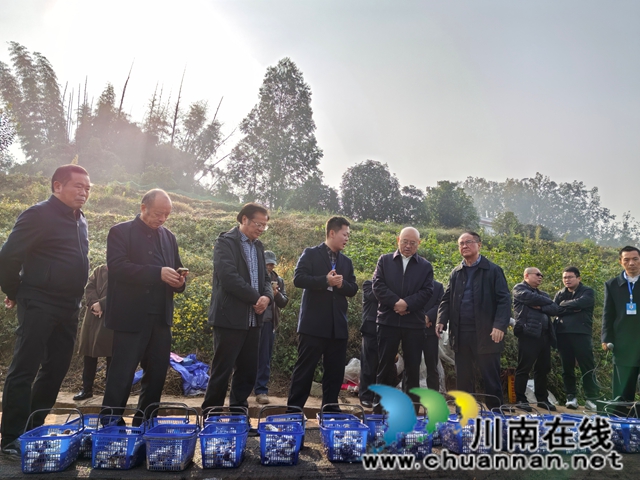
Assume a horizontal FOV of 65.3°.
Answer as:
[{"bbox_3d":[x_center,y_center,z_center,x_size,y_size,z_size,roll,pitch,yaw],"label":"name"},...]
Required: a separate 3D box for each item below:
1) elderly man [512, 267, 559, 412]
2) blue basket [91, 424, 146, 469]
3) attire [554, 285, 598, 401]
[{"bbox_3d":[2.551,1.142,5.910,0.520,1.670,0.400,8,-13,-24],"label":"elderly man"},{"bbox_3d":[-1.039,1.074,2.599,0.238,0.164,0.347,4,-13,-11],"label":"blue basket"},{"bbox_3d":[3.090,1.217,6.014,0.360,1.396,0.550,12,-17,-41],"label":"attire"}]

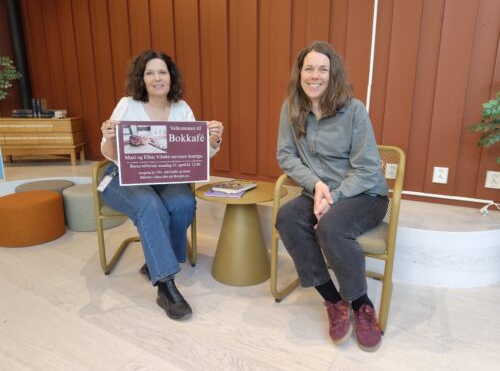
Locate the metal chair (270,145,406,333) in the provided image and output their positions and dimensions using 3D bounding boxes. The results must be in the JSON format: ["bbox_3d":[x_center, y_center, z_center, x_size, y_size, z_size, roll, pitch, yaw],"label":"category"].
[{"bbox_3d":[0.492,0.189,1.754,0.523,0.754,0.576,8,15,29],"label":"metal chair"}]

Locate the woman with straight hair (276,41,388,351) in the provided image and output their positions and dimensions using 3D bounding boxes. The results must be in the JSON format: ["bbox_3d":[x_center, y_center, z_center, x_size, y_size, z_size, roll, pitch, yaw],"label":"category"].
[{"bbox_3d":[0.394,-0.012,1.576,0.510,1.224,0.619,6,14,23],"label":"woman with straight hair"}]

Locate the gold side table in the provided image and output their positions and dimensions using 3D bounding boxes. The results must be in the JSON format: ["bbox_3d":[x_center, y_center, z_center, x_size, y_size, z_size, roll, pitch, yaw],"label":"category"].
[{"bbox_3d":[-0.044,0.274,1.973,0.504,0.485,0.504,0,13,0],"label":"gold side table"}]

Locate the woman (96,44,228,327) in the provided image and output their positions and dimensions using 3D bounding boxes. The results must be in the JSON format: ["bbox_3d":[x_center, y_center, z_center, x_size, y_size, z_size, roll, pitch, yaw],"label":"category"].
[{"bbox_3d":[-0.465,-0.076,1.823,0.620,1.234,0.837,-3,14,-14],"label":"woman"}]

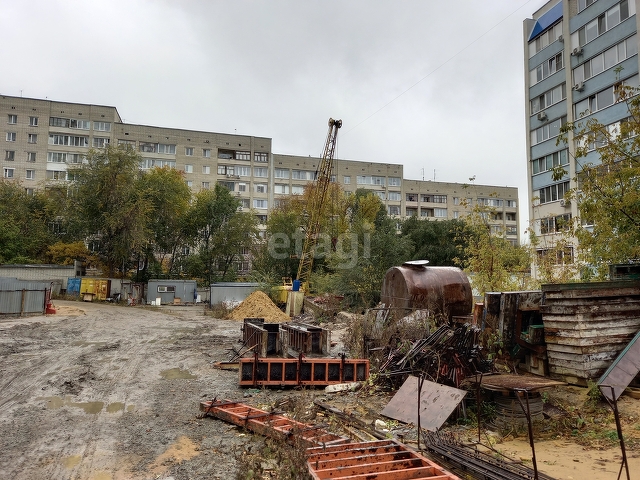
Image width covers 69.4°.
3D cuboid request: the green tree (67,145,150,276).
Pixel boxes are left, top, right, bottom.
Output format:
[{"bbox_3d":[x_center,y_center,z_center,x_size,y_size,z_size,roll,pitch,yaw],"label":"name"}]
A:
[{"bbox_3d":[-24.427,-2.330,53.295,9.630,17.670,9.150,2,-5,-25],"label":"green tree"}]

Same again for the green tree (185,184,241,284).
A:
[{"bbox_3d":[-12.137,0.071,52.124,6.300,12.800,5.990,1,-4,-13],"label":"green tree"}]

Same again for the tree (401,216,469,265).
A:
[{"bbox_3d":[12.660,1.834,51.002,7.880,8.910,7.480,-1,-4,14],"label":"tree"}]

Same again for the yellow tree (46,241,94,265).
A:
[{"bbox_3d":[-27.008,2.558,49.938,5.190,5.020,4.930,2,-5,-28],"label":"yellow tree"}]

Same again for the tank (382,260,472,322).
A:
[{"bbox_3d":[3.726,2.031,16.028,2.400,2.500,2.300,1,-4,-16],"label":"tank"}]

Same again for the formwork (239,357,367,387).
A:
[{"bbox_3d":[-0.347,2.997,10.563,3.000,0.620,0.200,1,-4,-8],"label":"formwork"}]

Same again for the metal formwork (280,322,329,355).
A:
[{"bbox_3d":[-0.503,3.277,15.551,0.780,0.670,2.600,2,-4,-24],"label":"metal formwork"}]

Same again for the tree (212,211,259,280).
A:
[{"bbox_3d":[-9.160,1.555,50.014,4.980,9.560,4.730,1,-4,-10],"label":"tree"}]

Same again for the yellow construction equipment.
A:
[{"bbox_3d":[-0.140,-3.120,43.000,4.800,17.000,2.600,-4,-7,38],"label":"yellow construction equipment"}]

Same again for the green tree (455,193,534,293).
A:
[{"bbox_3d":[8.509,0.847,22.499,3.700,6.180,3.510,-1,-4,21],"label":"green tree"}]

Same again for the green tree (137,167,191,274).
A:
[{"bbox_3d":[-17.930,-1.020,53.203,6.420,15.090,6.100,2,-4,-19],"label":"green tree"}]

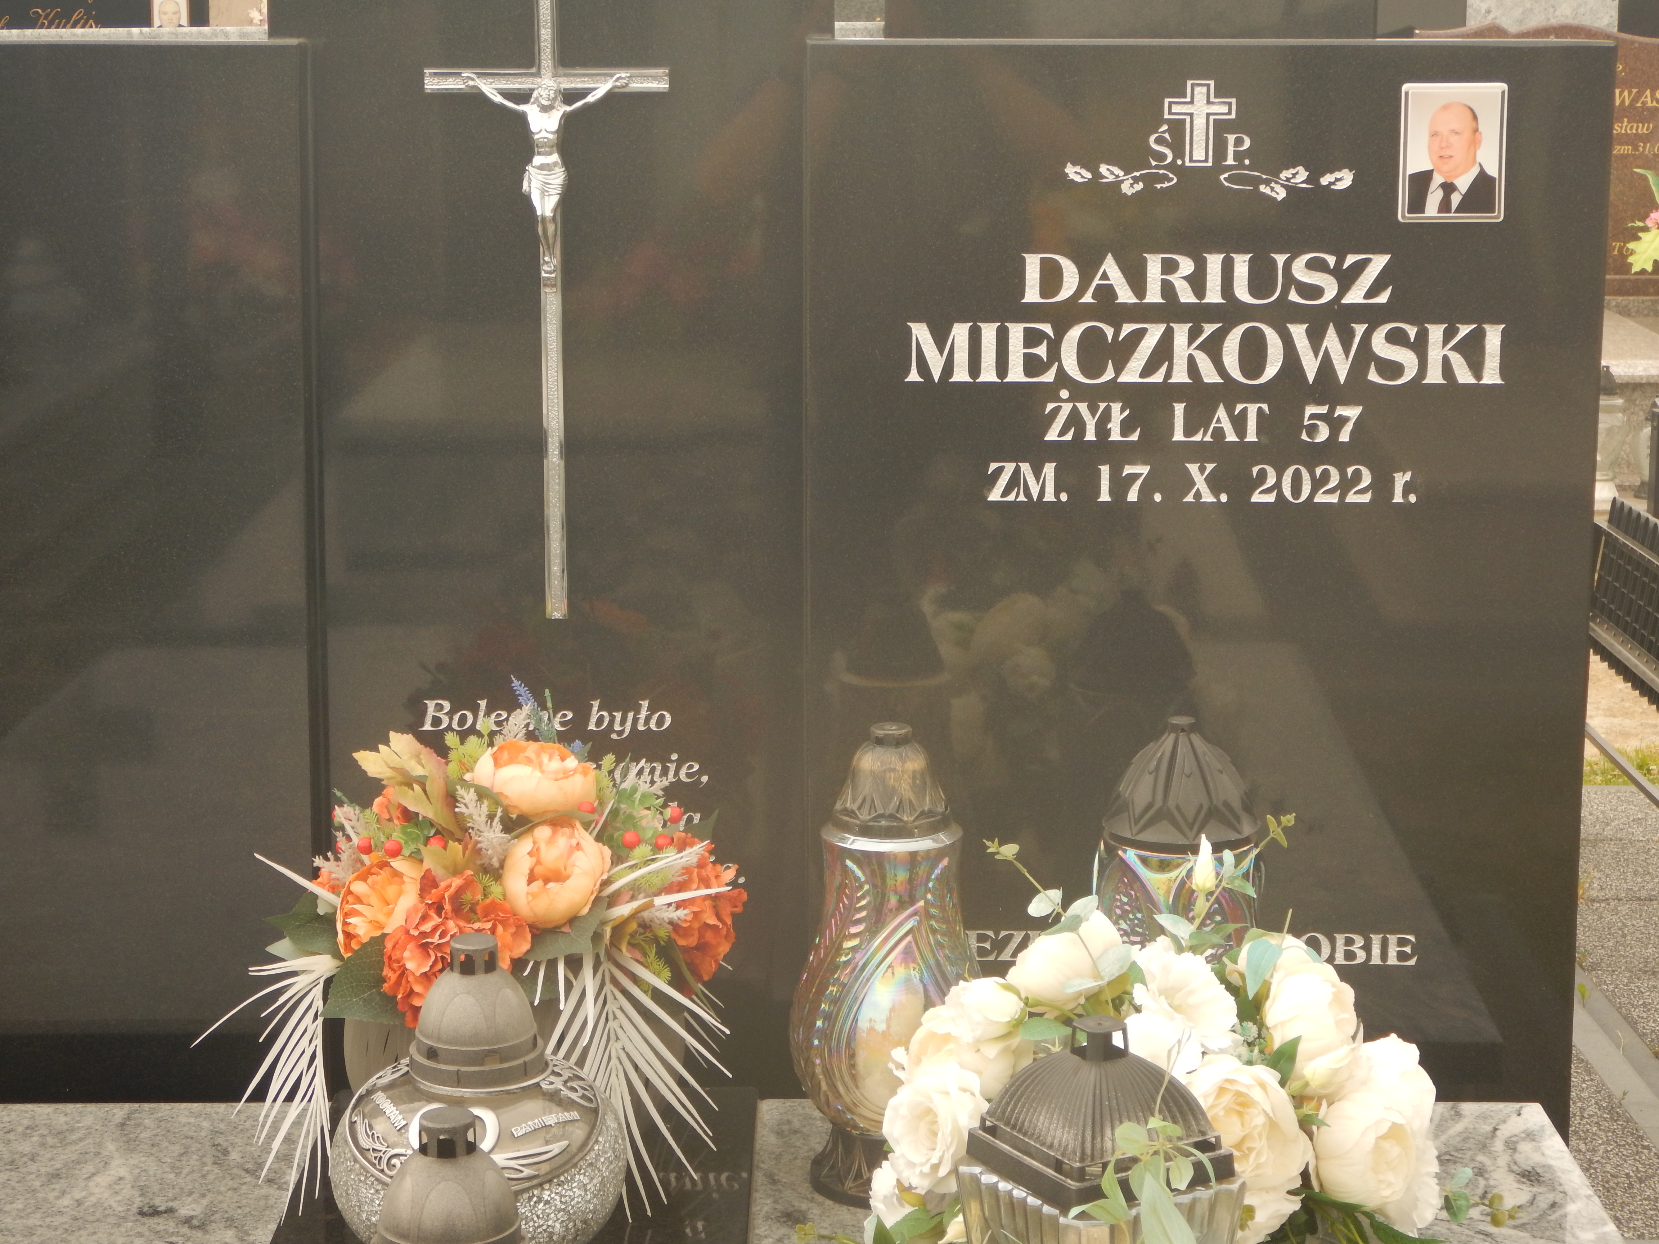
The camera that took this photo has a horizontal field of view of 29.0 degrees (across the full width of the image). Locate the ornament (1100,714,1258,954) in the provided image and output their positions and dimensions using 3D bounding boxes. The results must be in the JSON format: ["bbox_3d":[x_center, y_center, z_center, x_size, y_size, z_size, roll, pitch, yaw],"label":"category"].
[{"bbox_3d":[0.286,0.274,2.610,0.154,0.390,0.154,0,12,0],"label":"ornament"}]

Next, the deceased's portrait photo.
[{"bbox_3d":[0.540,-0.407,2.778,0.091,0.120,0.012,0,11,2],"label":"deceased's portrait photo"}]

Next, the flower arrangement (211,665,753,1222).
[{"bbox_3d":[-0.294,0.252,2.650,0.450,0.420,0.360,0,12,0],"label":"flower arrangement"}]

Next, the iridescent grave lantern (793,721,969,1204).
[{"bbox_3d":[0.050,0.276,2.621,0.162,0.387,0.162,0,12,0],"label":"iridescent grave lantern"}]

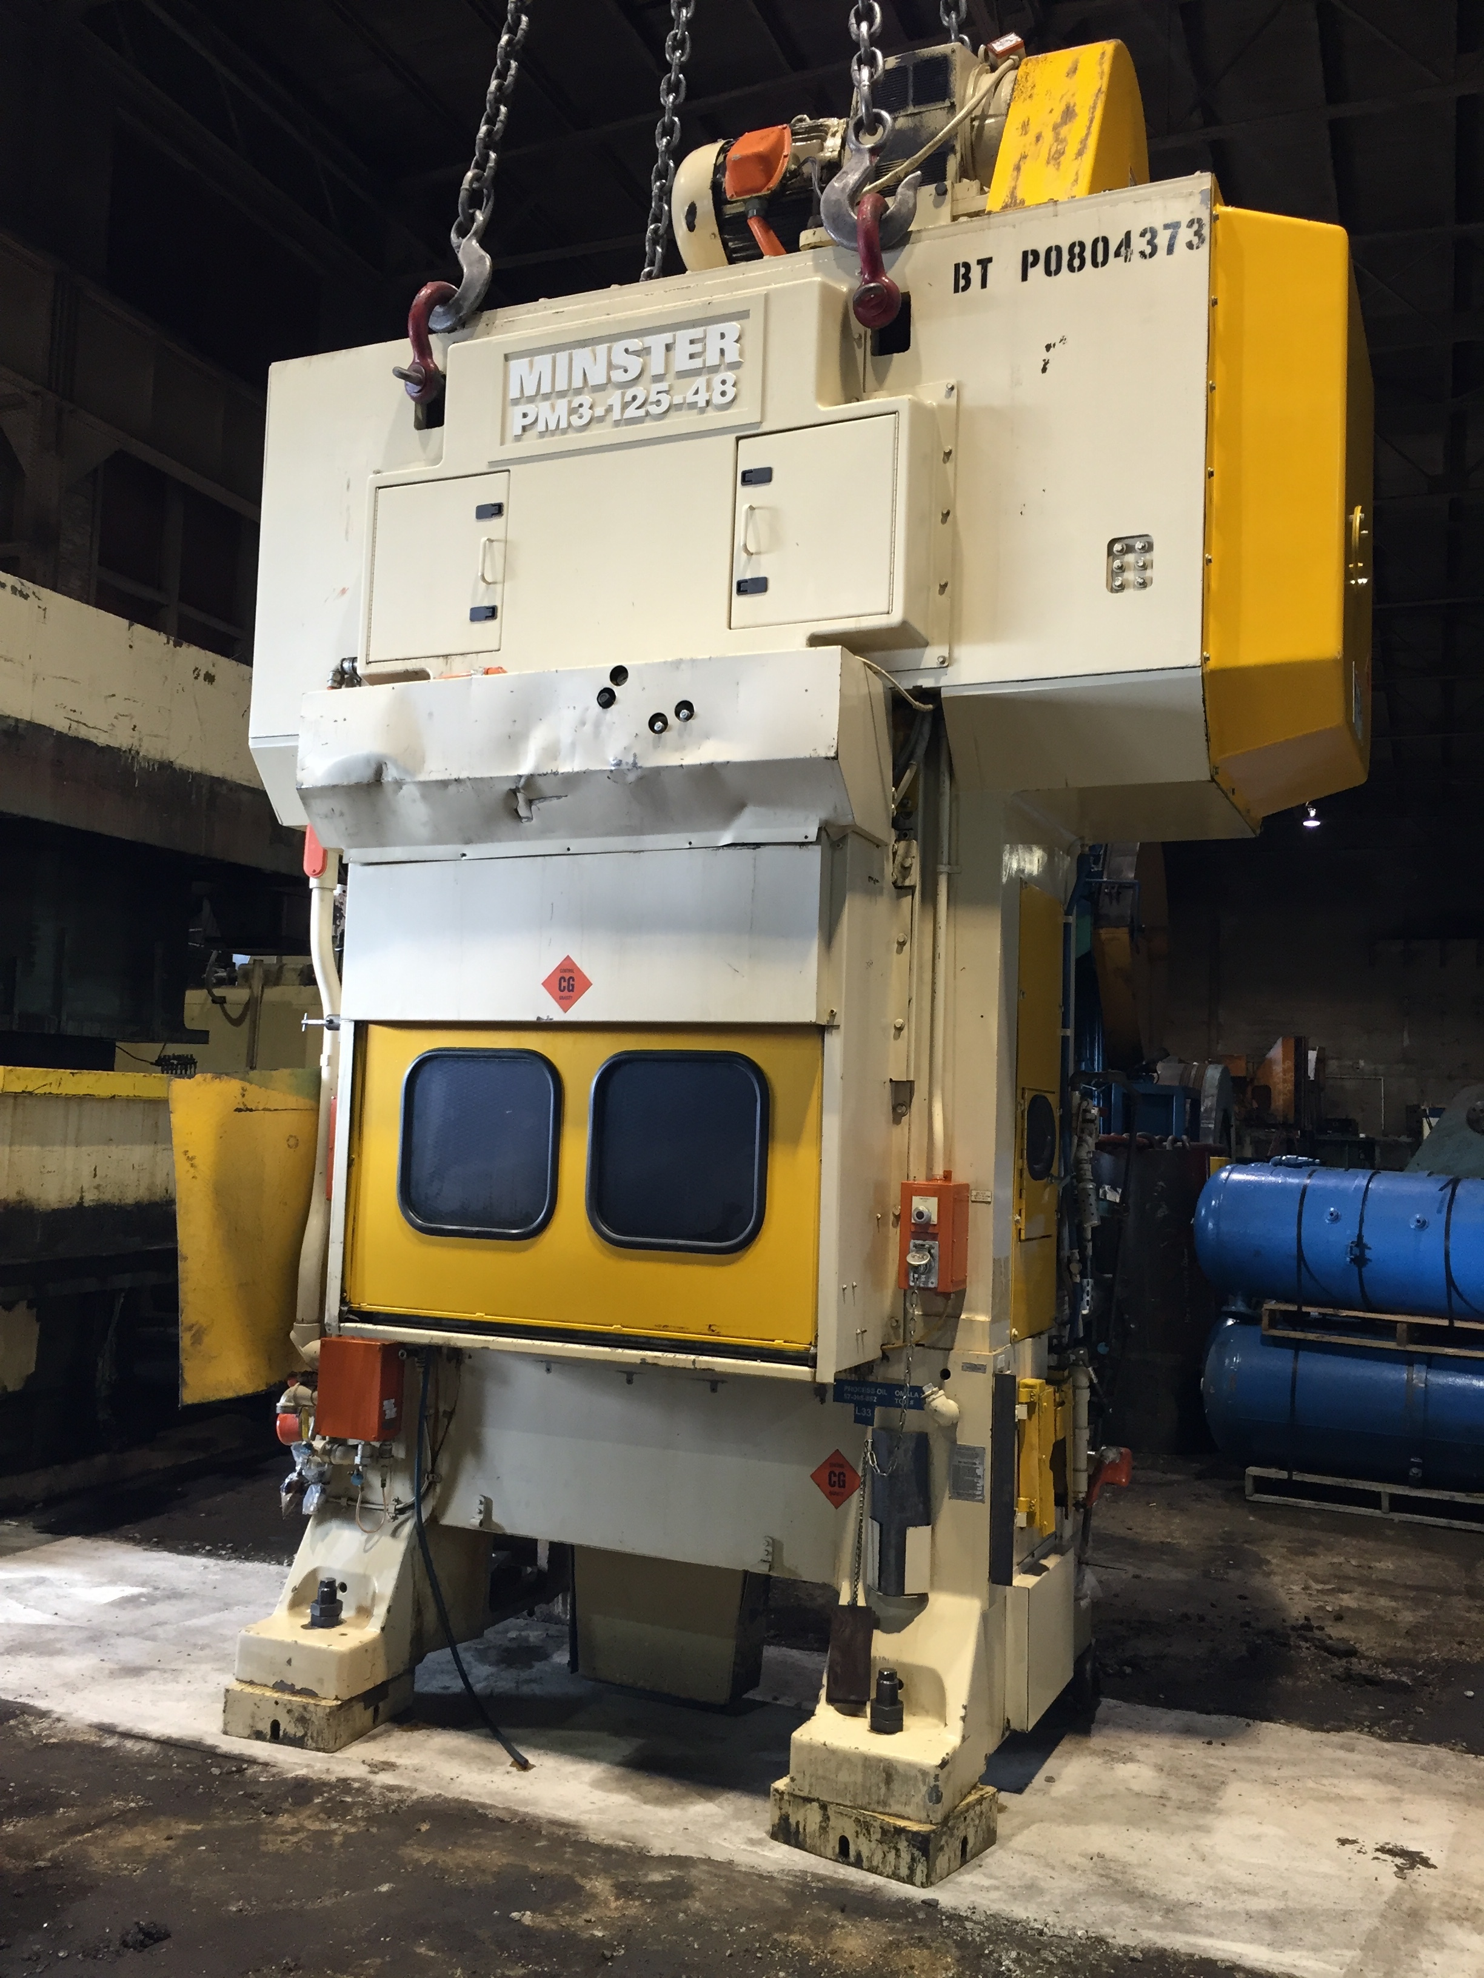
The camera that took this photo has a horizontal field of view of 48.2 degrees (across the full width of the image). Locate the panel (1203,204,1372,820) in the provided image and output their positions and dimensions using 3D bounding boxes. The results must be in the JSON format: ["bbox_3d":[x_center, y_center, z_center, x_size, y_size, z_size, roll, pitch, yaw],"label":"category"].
[{"bbox_3d":[1.396,-1.140,4.151,0.291,1.300,1.070,0,-5,24],"label":"panel"}]

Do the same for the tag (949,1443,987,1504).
[{"bbox_3d":[0.531,1.140,3.901,0.084,0.127,0.004,0,-5,24],"label":"tag"}]

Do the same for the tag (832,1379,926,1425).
[{"bbox_3d":[0.329,1.008,4.003,0.229,0.106,0.005,0,-5,24],"label":"tag"}]

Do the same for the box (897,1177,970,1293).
[{"bbox_3d":[0.455,0.584,3.913,0.125,0.246,0.131,0,-5,24],"label":"box"}]

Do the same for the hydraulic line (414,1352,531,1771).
[{"bbox_3d":[-0.684,1.422,4.215,0.475,0.940,0.180,0,-5,24],"label":"hydraulic line"}]

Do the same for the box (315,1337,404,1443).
[{"bbox_3d":[-1.040,1.085,4.518,0.200,0.255,0.105,0,-5,24],"label":"box"}]

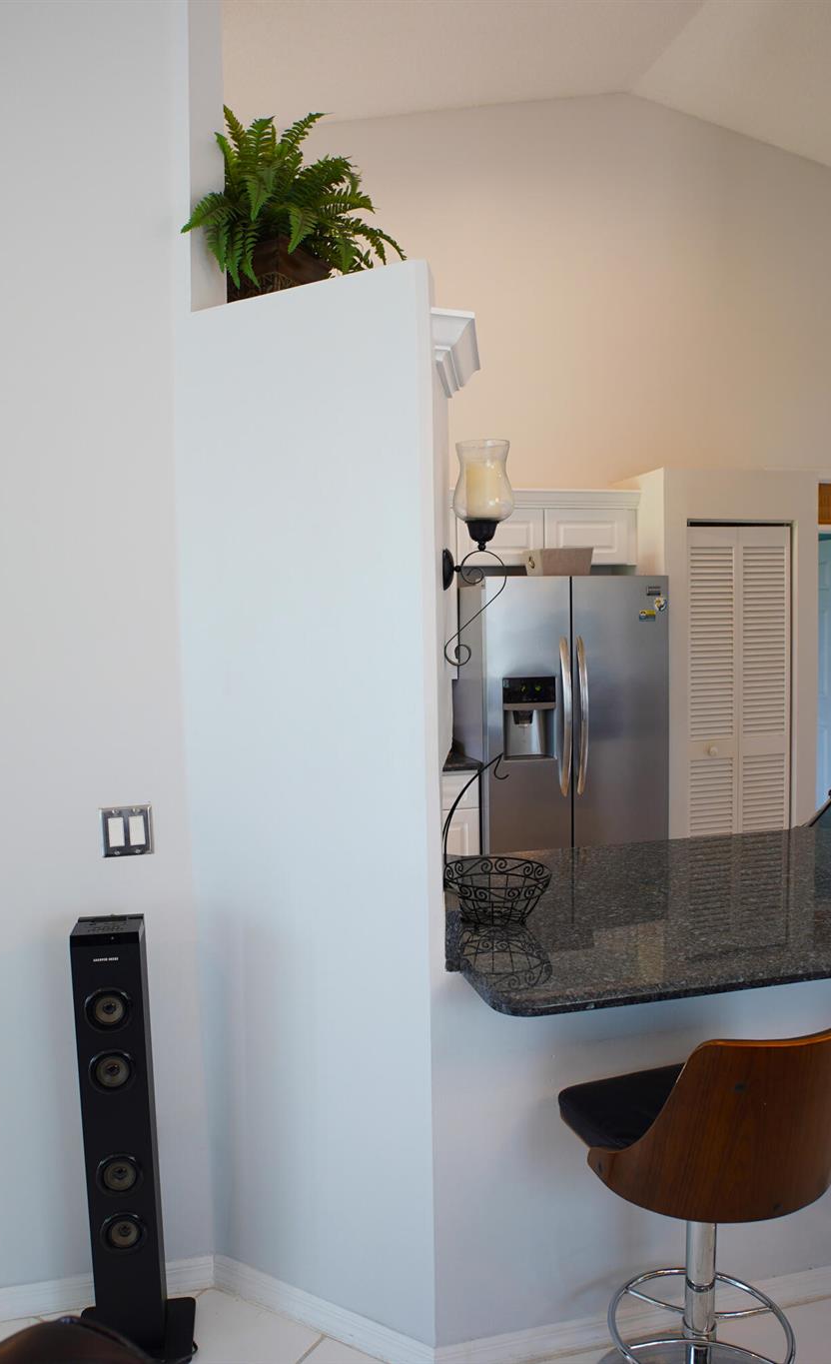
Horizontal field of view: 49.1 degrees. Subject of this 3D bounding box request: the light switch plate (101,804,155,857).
[{"bbox_3d":[-0.662,0.344,2.093,0.115,0.115,0.010,-2,3,-14],"label":"light switch plate"}]

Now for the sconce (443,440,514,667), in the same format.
[{"bbox_3d":[0.132,-0.273,1.930,0.155,0.475,0.135,-1,3,7],"label":"sconce"}]

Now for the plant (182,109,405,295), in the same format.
[{"bbox_3d":[-0.300,-1.148,2.255,0.520,0.585,0.500,-1,3,-5],"label":"plant"}]

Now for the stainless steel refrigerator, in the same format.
[{"bbox_3d":[0.670,0.400,4.495,0.905,1.785,0.760,-2,3,-14],"label":"stainless steel refrigerator"}]

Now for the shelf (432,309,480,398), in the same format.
[{"bbox_3d":[0.093,-0.697,1.985,0.090,0.090,0.400,-1,3,7],"label":"shelf"}]

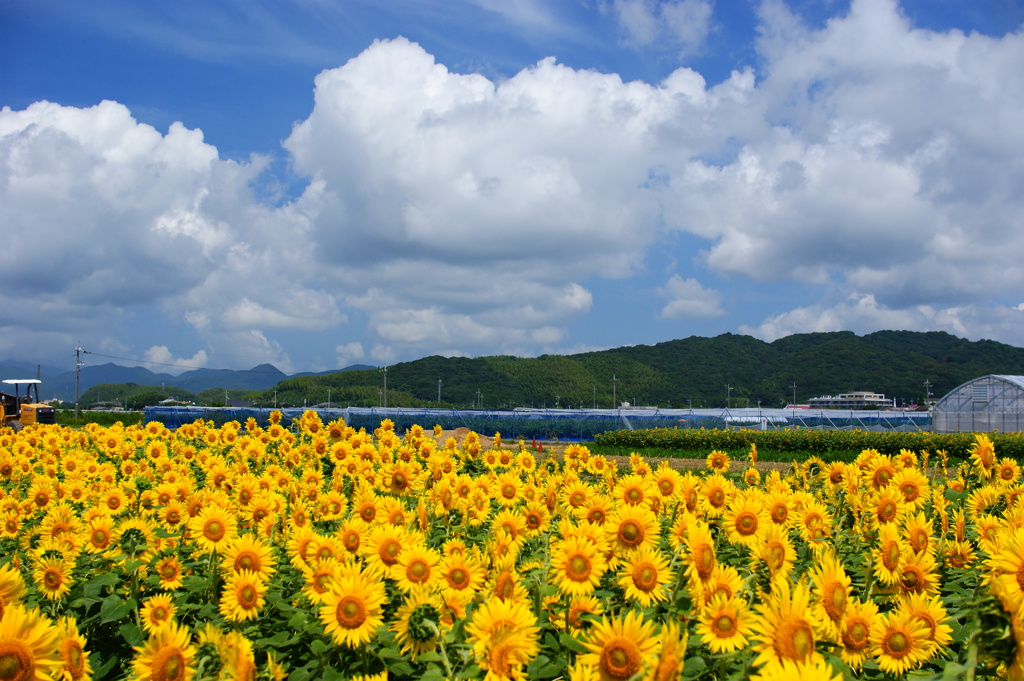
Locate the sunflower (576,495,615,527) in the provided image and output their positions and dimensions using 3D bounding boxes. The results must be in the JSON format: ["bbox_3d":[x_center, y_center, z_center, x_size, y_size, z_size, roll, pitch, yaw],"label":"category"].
[{"bbox_3d":[0.433,0.898,6.637,0.202,0.208,0.082,0,12,-4],"label":"sunflower"}]

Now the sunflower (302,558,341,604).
[{"bbox_3d":[-0.737,0.942,5.000,0.185,0.180,0.070,1,-13,-28],"label":"sunflower"}]

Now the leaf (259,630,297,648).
[{"bbox_3d":[-0.770,0.982,4.200,0.125,0.050,0.100,0,-3,0],"label":"leaf"}]

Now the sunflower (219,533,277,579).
[{"bbox_3d":[-1.012,0.848,4.910,0.215,0.215,0.075,1,-16,-15],"label":"sunflower"}]

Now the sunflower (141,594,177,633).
[{"bbox_3d":[-1.313,1.018,4.750,0.145,0.155,0.060,1,-3,-18],"label":"sunflower"}]

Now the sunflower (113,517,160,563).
[{"bbox_3d":[-1.631,0.866,5.554,0.204,0.200,0.081,0,2,-8],"label":"sunflower"}]

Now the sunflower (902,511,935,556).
[{"bbox_3d":[1.755,0.840,5.509,0.205,0.210,0.080,1,-14,-24],"label":"sunflower"}]

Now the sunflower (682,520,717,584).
[{"bbox_3d":[0.616,0.696,4.200,0.070,0.205,0.190,-2,-4,40],"label":"sunflower"}]

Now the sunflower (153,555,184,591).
[{"bbox_3d":[-1.426,0.963,5.310,0.130,0.150,0.060,1,-12,-21],"label":"sunflower"}]

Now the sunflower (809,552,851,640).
[{"bbox_3d":[0.819,0.661,3.300,0.075,0.220,0.180,-13,-11,41],"label":"sunflower"}]

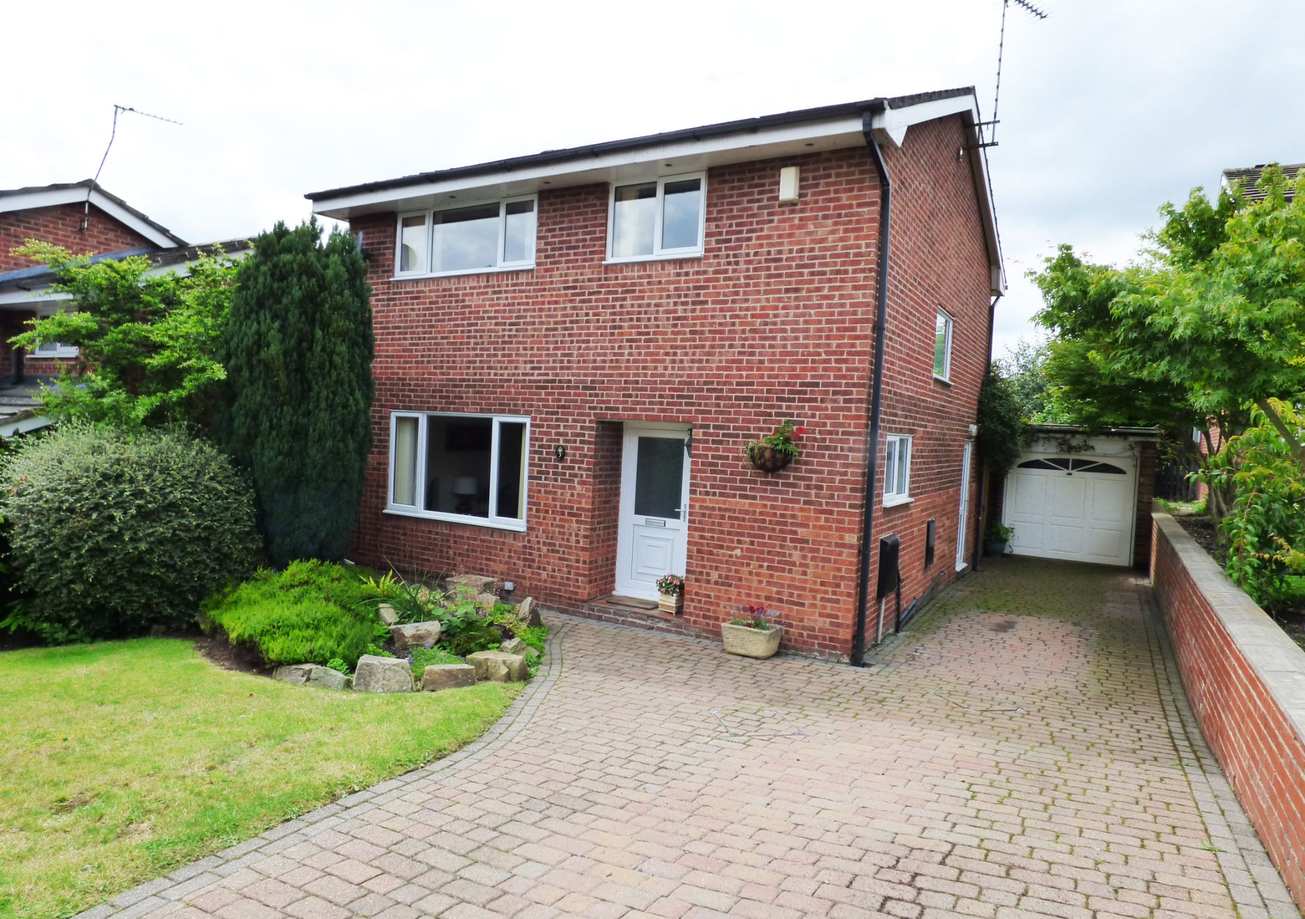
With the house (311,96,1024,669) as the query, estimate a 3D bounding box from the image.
[{"bbox_3d":[0.647,-1.739,12.041,7.968,6.808,8.270,4,3,31],"label":"house"}]

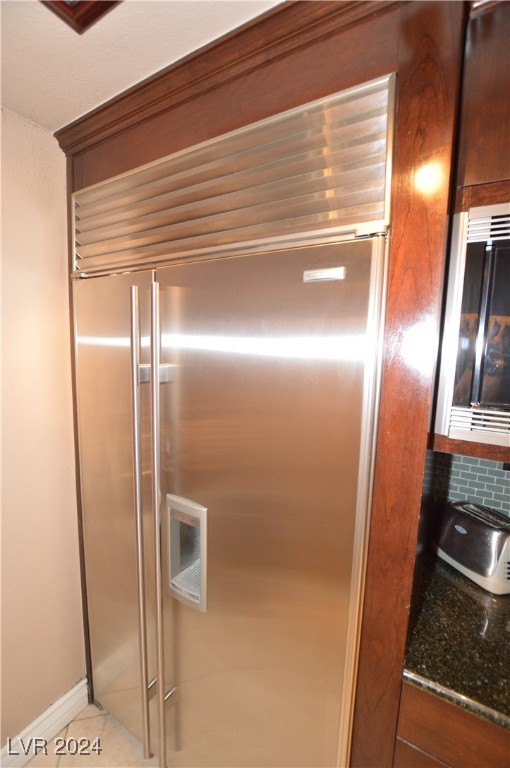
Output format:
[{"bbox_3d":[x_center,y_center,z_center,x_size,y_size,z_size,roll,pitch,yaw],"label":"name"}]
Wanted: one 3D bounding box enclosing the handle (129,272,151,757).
[{"bbox_3d":[-0.367,0.528,1.069,0.025,1.658,0.054,5,8,30],"label":"handle"}]

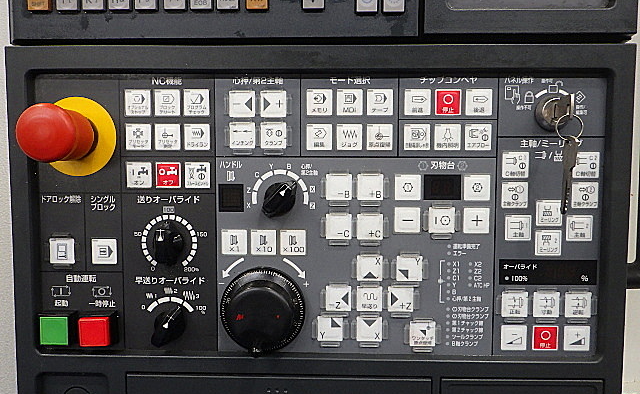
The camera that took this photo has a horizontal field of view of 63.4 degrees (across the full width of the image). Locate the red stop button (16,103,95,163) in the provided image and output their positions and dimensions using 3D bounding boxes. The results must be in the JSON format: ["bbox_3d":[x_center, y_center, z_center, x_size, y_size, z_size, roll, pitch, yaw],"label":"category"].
[{"bbox_3d":[-0.183,-0.044,0.363,0.040,0.040,0.042,0,3,2],"label":"red stop button"}]

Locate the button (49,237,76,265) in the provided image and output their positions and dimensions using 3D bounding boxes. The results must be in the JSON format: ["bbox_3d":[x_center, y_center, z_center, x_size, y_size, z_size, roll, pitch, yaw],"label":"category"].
[{"bbox_3d":[-0.192,0.040,0.389,0.019,0.019,0.006,0,4,1],"label":"button"}]

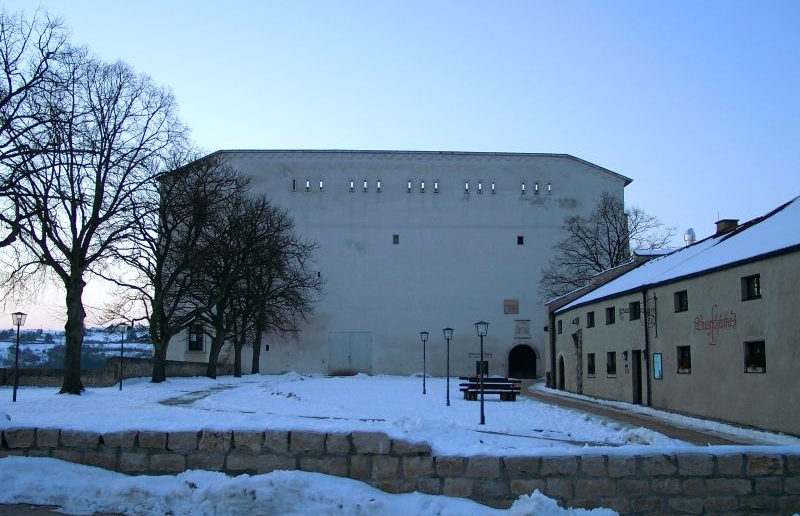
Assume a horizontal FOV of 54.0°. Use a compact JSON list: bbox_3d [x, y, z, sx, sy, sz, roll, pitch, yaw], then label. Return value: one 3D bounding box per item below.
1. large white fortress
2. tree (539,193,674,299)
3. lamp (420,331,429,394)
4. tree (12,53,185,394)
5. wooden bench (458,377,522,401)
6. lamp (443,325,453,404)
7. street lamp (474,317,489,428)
[{"bbox_3d":[-0.607,1.245,66.425,35.784,17.140,15.000,1,-7,-2],"label":"large white fortress"},{"bbox_3d":[13.602,1.689,51.758,8.600,12.228,8.300,0,-7,0],"label":"tree"},{"bbox_3d":[1.201,5.079,37.992,0.450,3.000,0.450,0,-7,0],"label":"lamp"},{"bbox_3d":[-12.425,-1.634,32.383,6.805,14.242,7.000,0,-7,0],"label":"tree"},{"bbox_3d":[3.837,5.620,33.655,2.550,0.920,1.000,0,-7,0],"label":"wooden bench"},{"bbox_3d":[1.883,4.220,30.394,0.450,3.000,0.450,0,-7,0],"label":"lamp"},{"bbox_3d":[2.445,3.372,23.126,0.450,3.000,0.450,0,-7,0],"label":"street lamp"}]

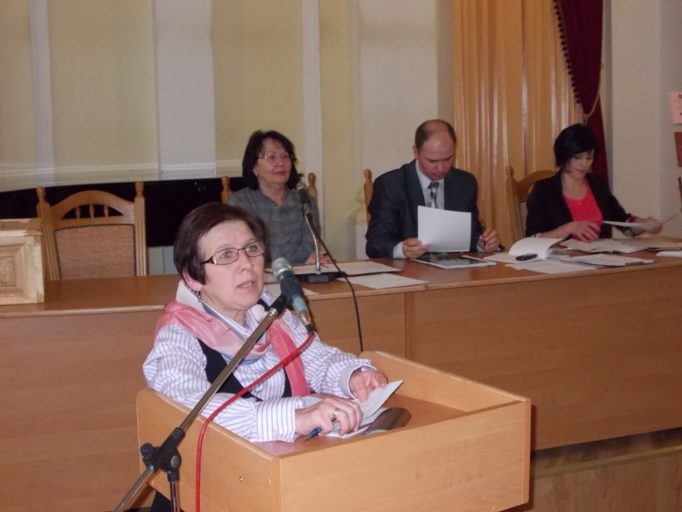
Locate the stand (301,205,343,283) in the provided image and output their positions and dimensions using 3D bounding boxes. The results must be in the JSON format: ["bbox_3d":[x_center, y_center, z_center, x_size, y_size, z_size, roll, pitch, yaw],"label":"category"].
[{"bbox_3d":[-0.086,-0.044,3.702,0.155,0.270,0.130,2,9,22],"label":"stand"}]

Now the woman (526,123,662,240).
[{"bbox_3d":[1.141,0.051,4.456,0.560,1.260,0.750,-5,9,-28],"label":"woman"}]

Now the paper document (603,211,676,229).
[{"bbox_3d":[1.302,-0.160,4.386,0.300,0.050,0.210,-4,9,-20],"label":"paper document"}]

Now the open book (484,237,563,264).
[{"bbox_3d":[0.750,-0.028,4.141,0.290,0.080,0.230,-4,9,-20],"label":"open book"}]

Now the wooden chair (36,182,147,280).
[{"bbox_3d":[-0.935,0.274,3.846,0.445,1.070,0.520,-3,8,-12],"label":"wooden chair"}]

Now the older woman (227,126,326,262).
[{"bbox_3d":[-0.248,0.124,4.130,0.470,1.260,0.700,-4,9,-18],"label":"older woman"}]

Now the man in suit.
[{"bbox_3d":[0.412,0.083,4.227,0.560,1.290,0.750,-4,9,-18],"label":"man in suit"}]

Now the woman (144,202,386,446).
[{"bbox_3d":[-0.168,0.620,2.231,0.540,1.500,0.600,-7,10,-35],"label":"woman"}]

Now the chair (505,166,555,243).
[{"bbox_3d":[1.073,0.127,4.599,0.455,1.070,0.520,-5,9,-26],"label":"chair"}]

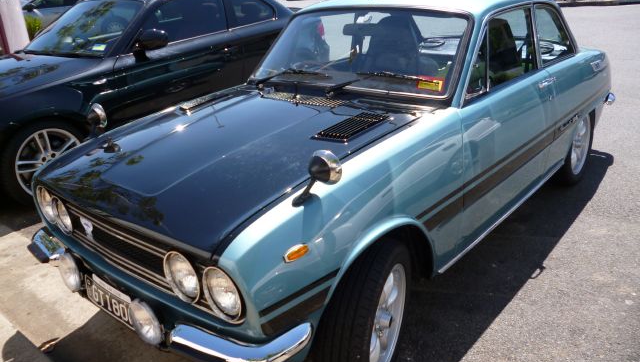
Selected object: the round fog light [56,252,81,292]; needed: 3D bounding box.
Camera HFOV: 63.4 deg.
[{"bbox_3d":[-0.928,0.334,1.942,0.160,0.160,0.085,14,27,39],"label":"round fog light"}]

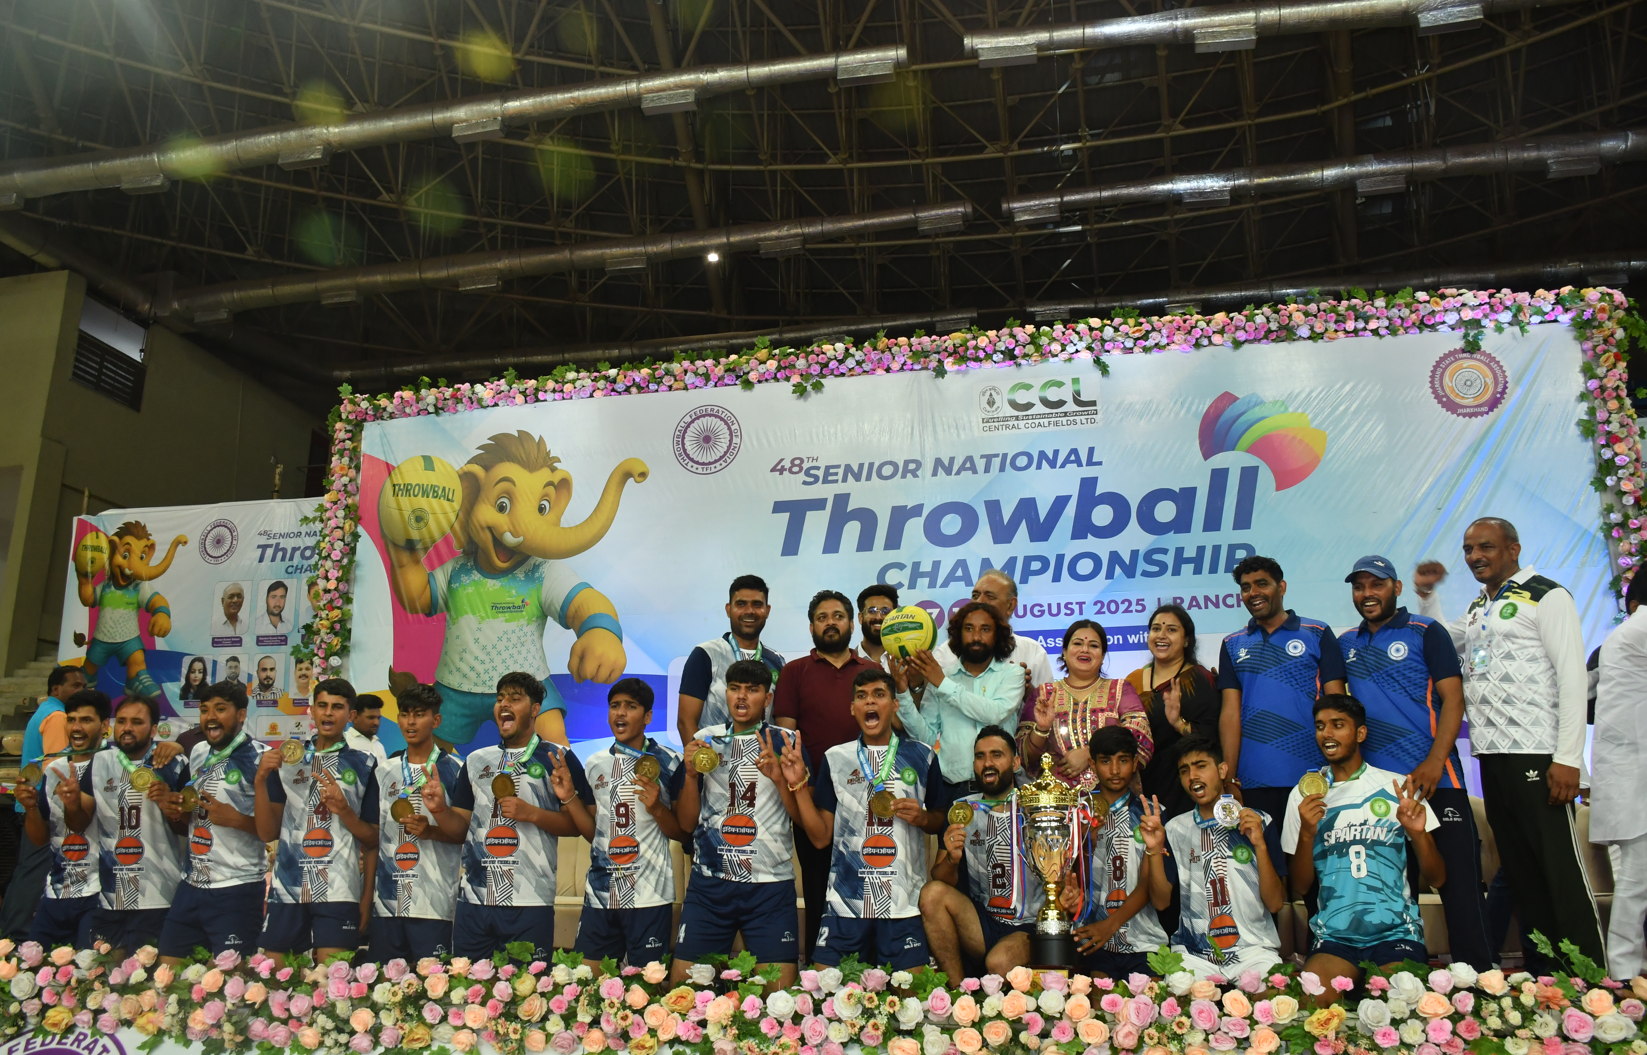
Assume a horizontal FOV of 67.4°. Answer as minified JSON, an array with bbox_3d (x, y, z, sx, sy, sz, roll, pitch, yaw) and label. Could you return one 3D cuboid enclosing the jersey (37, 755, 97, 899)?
[{"bbox_3d":[-3.156,1.303,5.320,0.450,0.620,0.280,-2,-11,3],"label":"jersey"}]

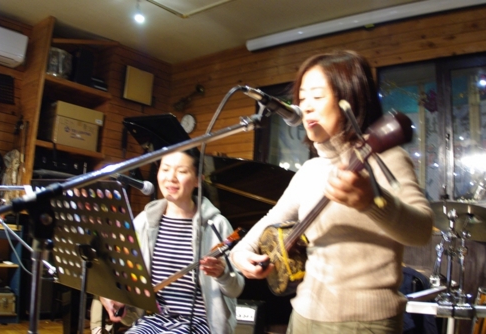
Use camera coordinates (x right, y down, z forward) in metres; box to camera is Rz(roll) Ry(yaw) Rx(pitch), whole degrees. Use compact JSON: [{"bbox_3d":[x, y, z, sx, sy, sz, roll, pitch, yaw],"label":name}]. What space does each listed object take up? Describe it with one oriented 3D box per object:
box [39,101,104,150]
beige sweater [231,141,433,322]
[{"bbox_3d":[-1.549,-0.338,4.210,0.340,0.355,0.420,-3,-10,39],"label":"box"},{"bbox_3d":[0.272,0.194,1.420,0.520,0.540,0.400,-2,-9,37],"label":"beige sweater"}]

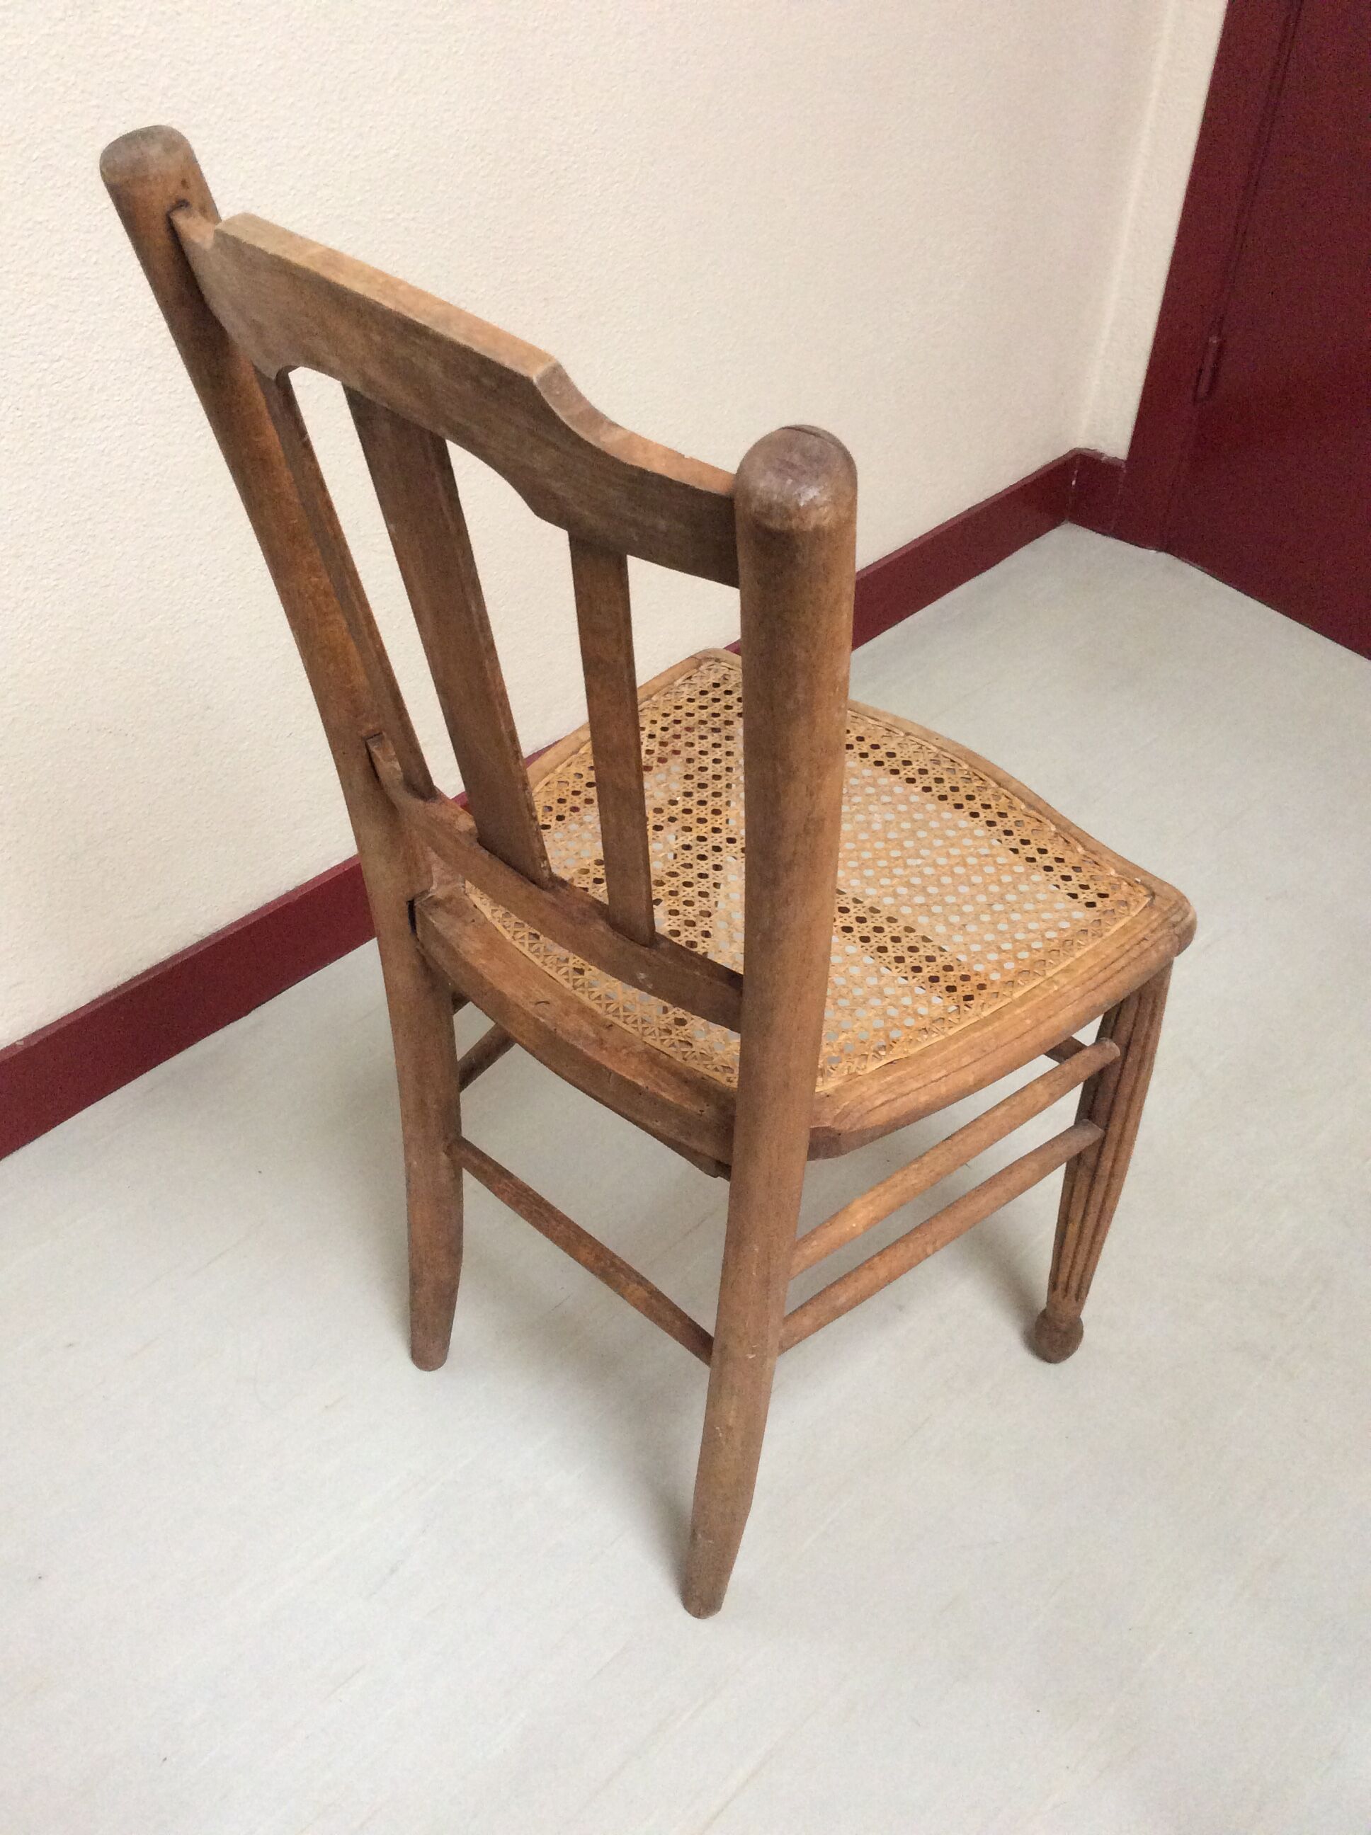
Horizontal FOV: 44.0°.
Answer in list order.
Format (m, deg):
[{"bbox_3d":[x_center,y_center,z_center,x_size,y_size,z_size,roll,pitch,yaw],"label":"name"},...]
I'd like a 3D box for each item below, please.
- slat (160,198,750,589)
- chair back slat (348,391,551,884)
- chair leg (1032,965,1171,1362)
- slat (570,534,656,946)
[{"bbox_3d":[-0.093,-0.195,0.604,0.295,0.070,0.036,33,62,28],"label":"slat"},{"bbox_3d":[-0.091,-0.105,0.704,0.048,0.258,0.008,33,62,28],"label":"chair back slat"},{"bbox_3d":[0.277,0.187,1.159,0.046,0.415,0.046,32,53,29],"label":"chair leg"},{"bbox_3d":[-0.026,-0.061,0.671,0.027,0.236,0.007,35,63,23],"label":"slat"}]

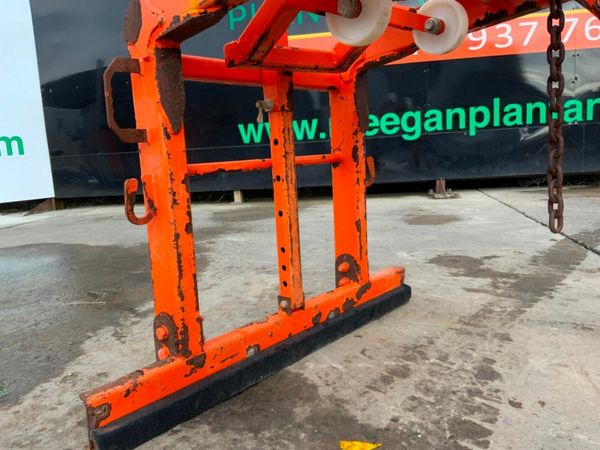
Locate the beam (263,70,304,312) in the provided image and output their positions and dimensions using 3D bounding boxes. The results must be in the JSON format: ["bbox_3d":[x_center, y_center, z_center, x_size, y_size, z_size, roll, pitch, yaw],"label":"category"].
[{"bbox_3d":[-0.039,-0.089,1.373,0.058,0.649,0.058,4,10,42],"label":"beam"}]

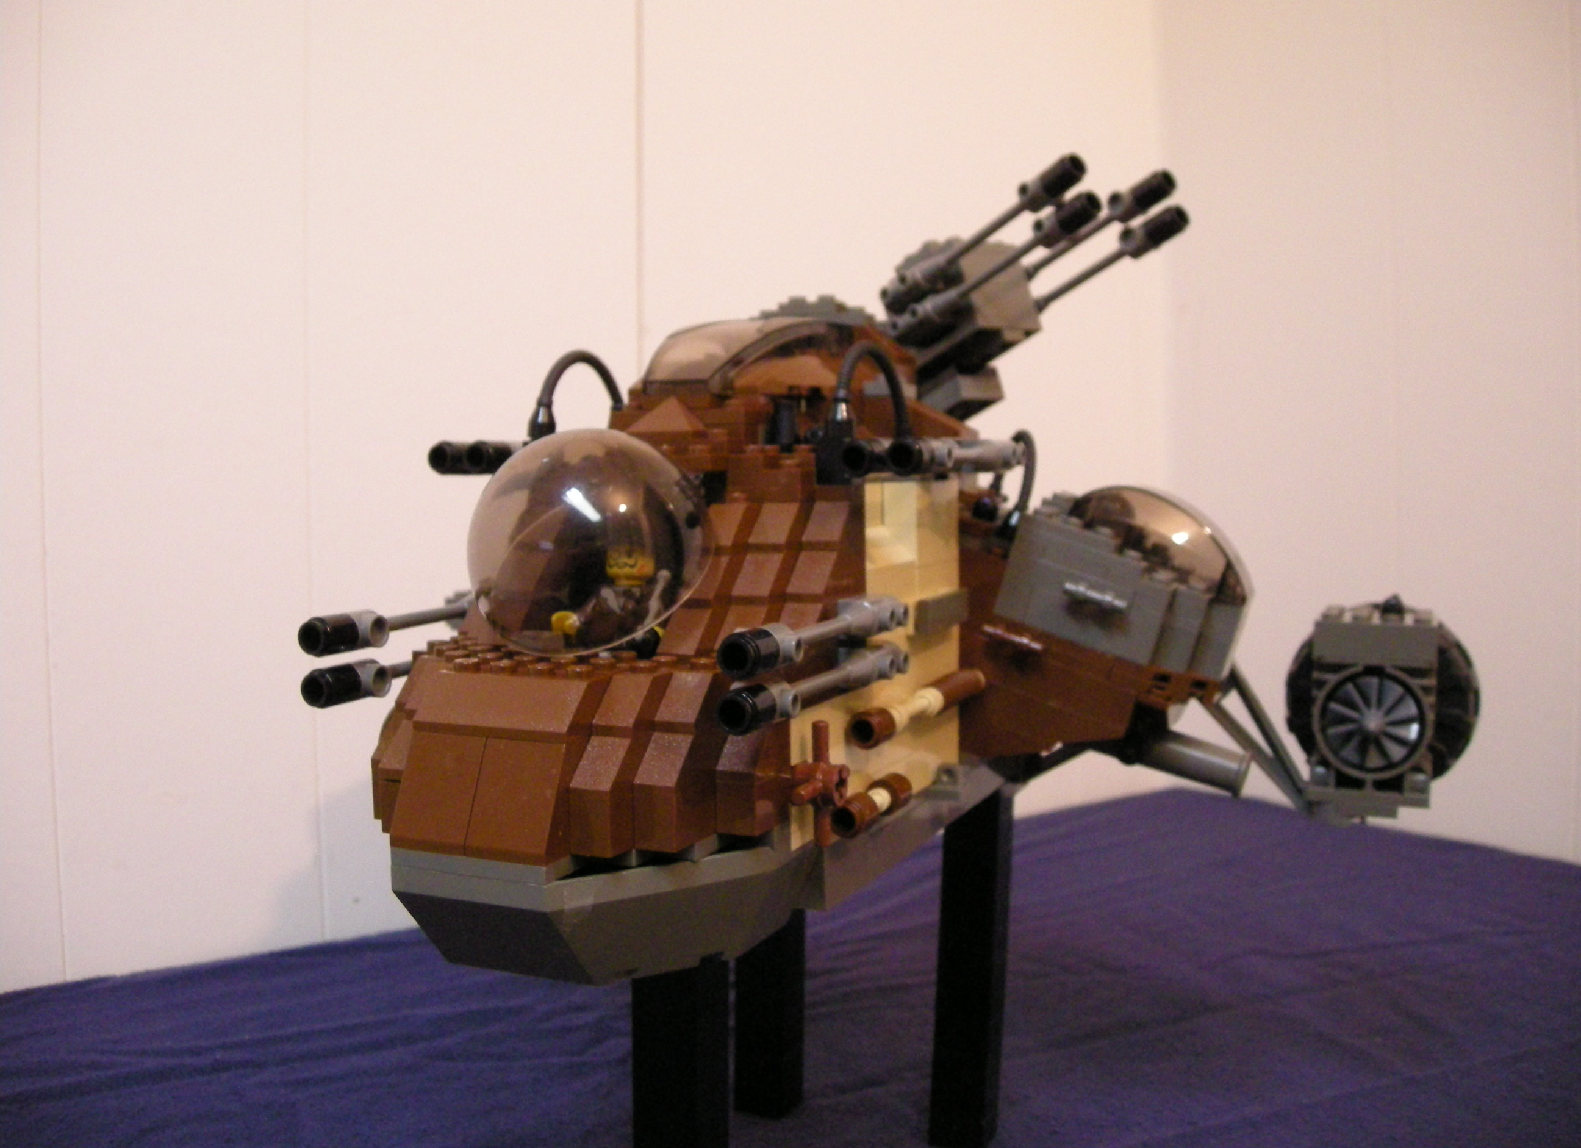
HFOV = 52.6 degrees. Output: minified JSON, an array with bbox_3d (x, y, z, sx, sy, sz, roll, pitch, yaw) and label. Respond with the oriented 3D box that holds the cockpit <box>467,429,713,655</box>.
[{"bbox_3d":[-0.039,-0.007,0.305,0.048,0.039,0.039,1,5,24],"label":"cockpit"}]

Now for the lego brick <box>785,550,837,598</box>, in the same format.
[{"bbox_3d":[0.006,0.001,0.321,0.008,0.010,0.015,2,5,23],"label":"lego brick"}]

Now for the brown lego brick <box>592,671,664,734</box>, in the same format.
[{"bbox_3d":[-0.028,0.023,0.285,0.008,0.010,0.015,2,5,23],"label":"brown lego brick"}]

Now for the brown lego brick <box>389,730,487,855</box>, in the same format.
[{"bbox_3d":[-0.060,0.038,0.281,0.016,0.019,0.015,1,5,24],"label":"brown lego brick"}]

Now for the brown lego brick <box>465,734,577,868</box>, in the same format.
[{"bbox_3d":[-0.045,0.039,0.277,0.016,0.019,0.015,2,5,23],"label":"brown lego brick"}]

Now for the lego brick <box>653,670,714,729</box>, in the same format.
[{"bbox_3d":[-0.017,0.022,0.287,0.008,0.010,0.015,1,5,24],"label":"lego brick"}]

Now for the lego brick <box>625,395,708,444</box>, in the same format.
[{"bbox_3d":[-0.026,-0.033,0.335,0.016,0.010,0.008,1,5,24],"label":"lego brick"}]

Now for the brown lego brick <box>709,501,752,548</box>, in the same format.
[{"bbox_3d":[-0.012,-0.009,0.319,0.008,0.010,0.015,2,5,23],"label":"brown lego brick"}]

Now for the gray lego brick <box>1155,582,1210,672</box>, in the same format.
[{"bbox_3d":[0.096,0.013,0.387,0.008,0.019,0.010,19,12,21],"label":"gray lego brick"}]

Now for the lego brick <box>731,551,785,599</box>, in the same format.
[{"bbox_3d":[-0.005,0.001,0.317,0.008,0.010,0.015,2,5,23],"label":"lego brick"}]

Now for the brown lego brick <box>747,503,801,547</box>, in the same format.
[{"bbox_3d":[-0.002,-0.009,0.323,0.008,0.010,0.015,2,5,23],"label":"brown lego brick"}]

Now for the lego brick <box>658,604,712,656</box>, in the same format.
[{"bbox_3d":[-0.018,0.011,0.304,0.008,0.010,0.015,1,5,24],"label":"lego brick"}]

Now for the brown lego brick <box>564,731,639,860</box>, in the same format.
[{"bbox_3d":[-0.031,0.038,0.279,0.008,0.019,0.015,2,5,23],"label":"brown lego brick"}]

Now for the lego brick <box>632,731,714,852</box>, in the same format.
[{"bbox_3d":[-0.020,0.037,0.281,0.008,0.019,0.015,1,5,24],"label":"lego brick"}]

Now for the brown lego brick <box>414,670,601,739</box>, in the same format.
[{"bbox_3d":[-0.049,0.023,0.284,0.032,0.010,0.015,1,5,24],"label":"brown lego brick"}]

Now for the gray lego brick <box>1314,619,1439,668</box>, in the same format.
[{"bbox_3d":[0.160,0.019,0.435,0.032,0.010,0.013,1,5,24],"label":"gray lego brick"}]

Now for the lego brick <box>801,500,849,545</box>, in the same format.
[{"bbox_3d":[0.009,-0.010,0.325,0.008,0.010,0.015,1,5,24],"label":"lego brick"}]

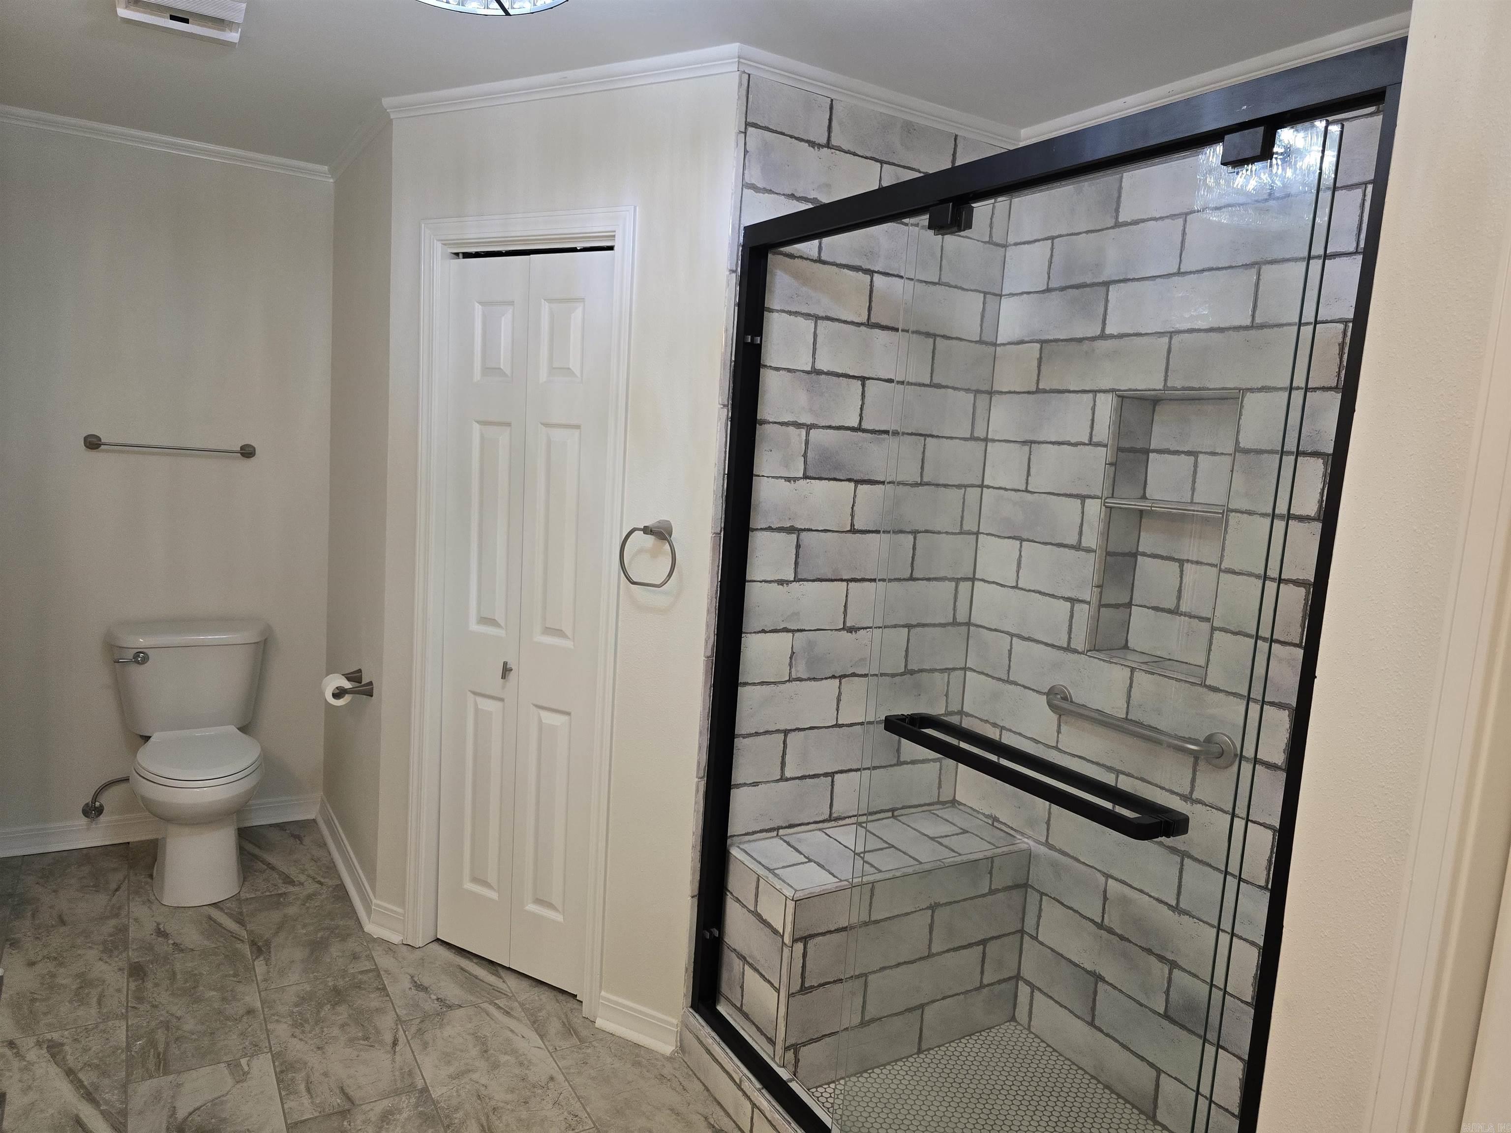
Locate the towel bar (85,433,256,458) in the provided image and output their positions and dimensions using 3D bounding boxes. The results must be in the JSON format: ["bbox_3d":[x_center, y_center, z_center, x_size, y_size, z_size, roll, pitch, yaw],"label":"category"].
[{"bbox_3d":[-2.027,-0.415,3.498,0.520,0.054,0.075,-1,8,-32],"label":"towel bar"}]

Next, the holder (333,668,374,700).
[{"bbox_3d":[-1.288,0.374,3.190,0.104,0.054,0.220,-1,8,-32],"label":"holder"}]

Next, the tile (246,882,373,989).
[{"bbox_3d":[-1.379,1.126,3.076,0.303,0.014,0.598,-1,8,-32],"label":"tile"}]

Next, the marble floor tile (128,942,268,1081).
[{"bbox_3d":[-1.484,1.171,2.669,0.303,0.014,0.597,-1,8,-32],"label":"marble floor tile"}]

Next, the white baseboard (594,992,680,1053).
[{"bbox_3d":[-0.314,1.198,2.629,0.245,0.100,0.027,8,8,29],"label":"white baseboard"}]

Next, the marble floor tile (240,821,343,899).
[{"bbox_3d":[-1.693,1.041,3.583,0.303,0.014,0.605,-1,8,-32],"label":"marble floor tile"}]

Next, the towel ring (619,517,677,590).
[{"bbox_3d":[-0.249,-0.032,2.458,0.170,0.166,0.075,8,8,29],"label":"towel ring"}]

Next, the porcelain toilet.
[{"bbox_3d":[-1.880,0.646,3.366,0.485,0.800,0.710,-1,8,-32],"label":"porcelain toilet"}]

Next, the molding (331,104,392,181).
[{"bbox_3d":[-1.291,-1.358,3.230,0.037,0.049,1.020,-1,8,-32],"label":"molding"}]

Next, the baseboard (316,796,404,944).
[{"bbox_3d":[-1.394,1.014,3.489,0.091,0.106,1.130,-1,8,-32],"label":"baseboard"}]

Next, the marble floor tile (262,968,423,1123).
[{"bbox_3d":[-1.070,1.210,2.575,0.303,0.014,0.593,-1,8,-32],"label":"marble floor tile"}]

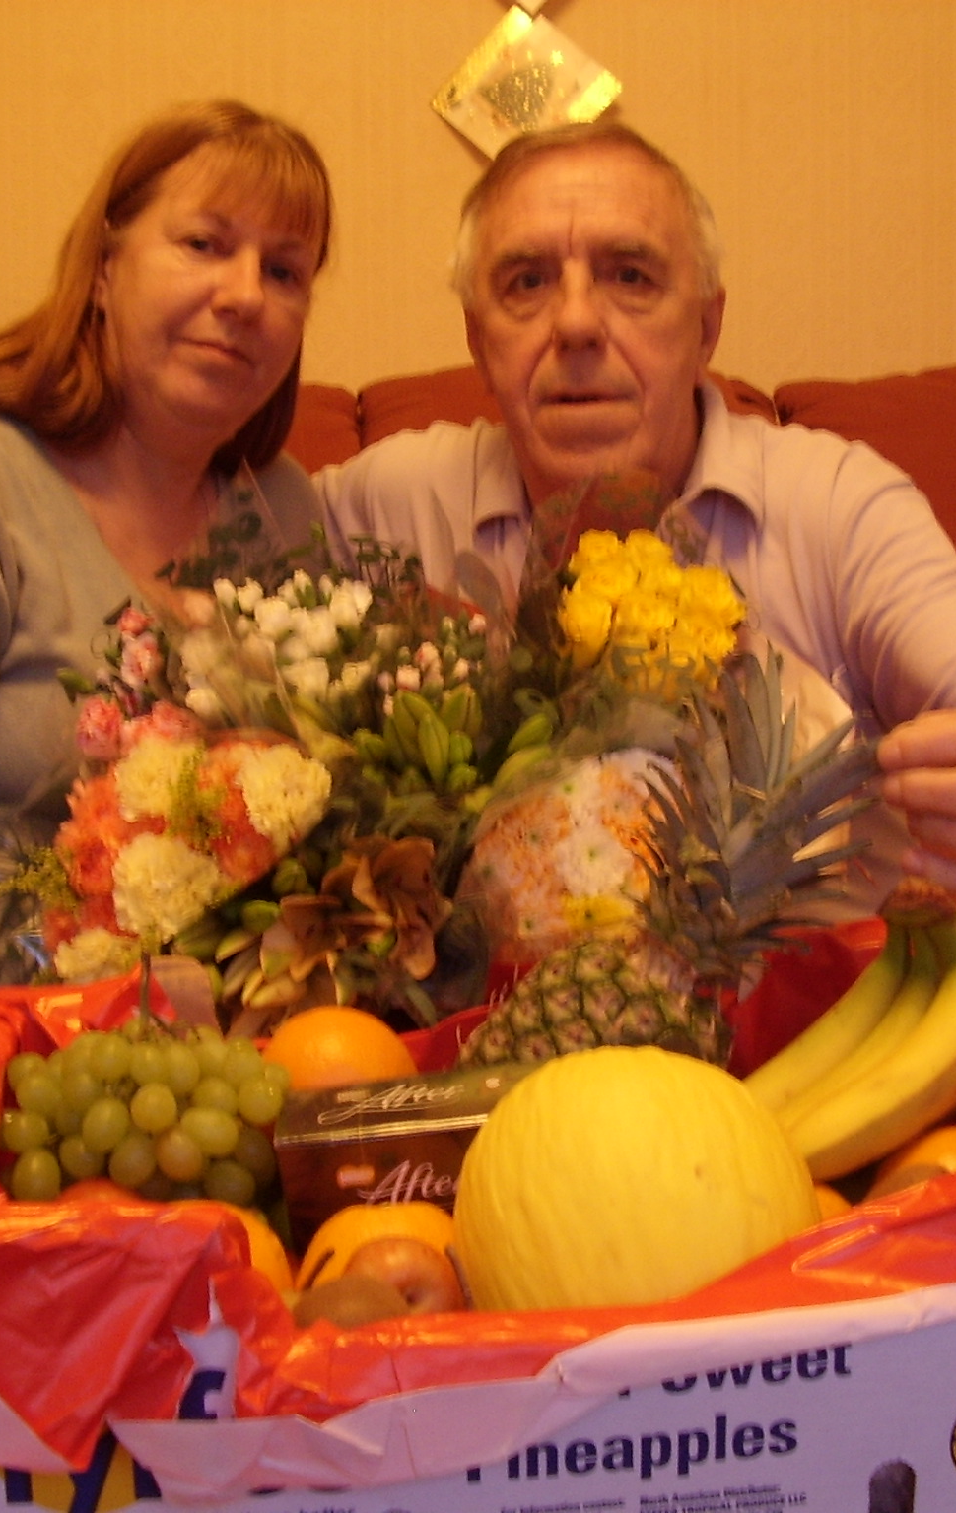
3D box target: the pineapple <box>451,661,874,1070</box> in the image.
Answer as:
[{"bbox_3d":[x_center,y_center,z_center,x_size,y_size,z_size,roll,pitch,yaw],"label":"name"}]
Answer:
[{"bbox_3d":[0.098,0.090,0.900,0.140,0.315,0.140,22,0,-2],"label":"pineapple"}]

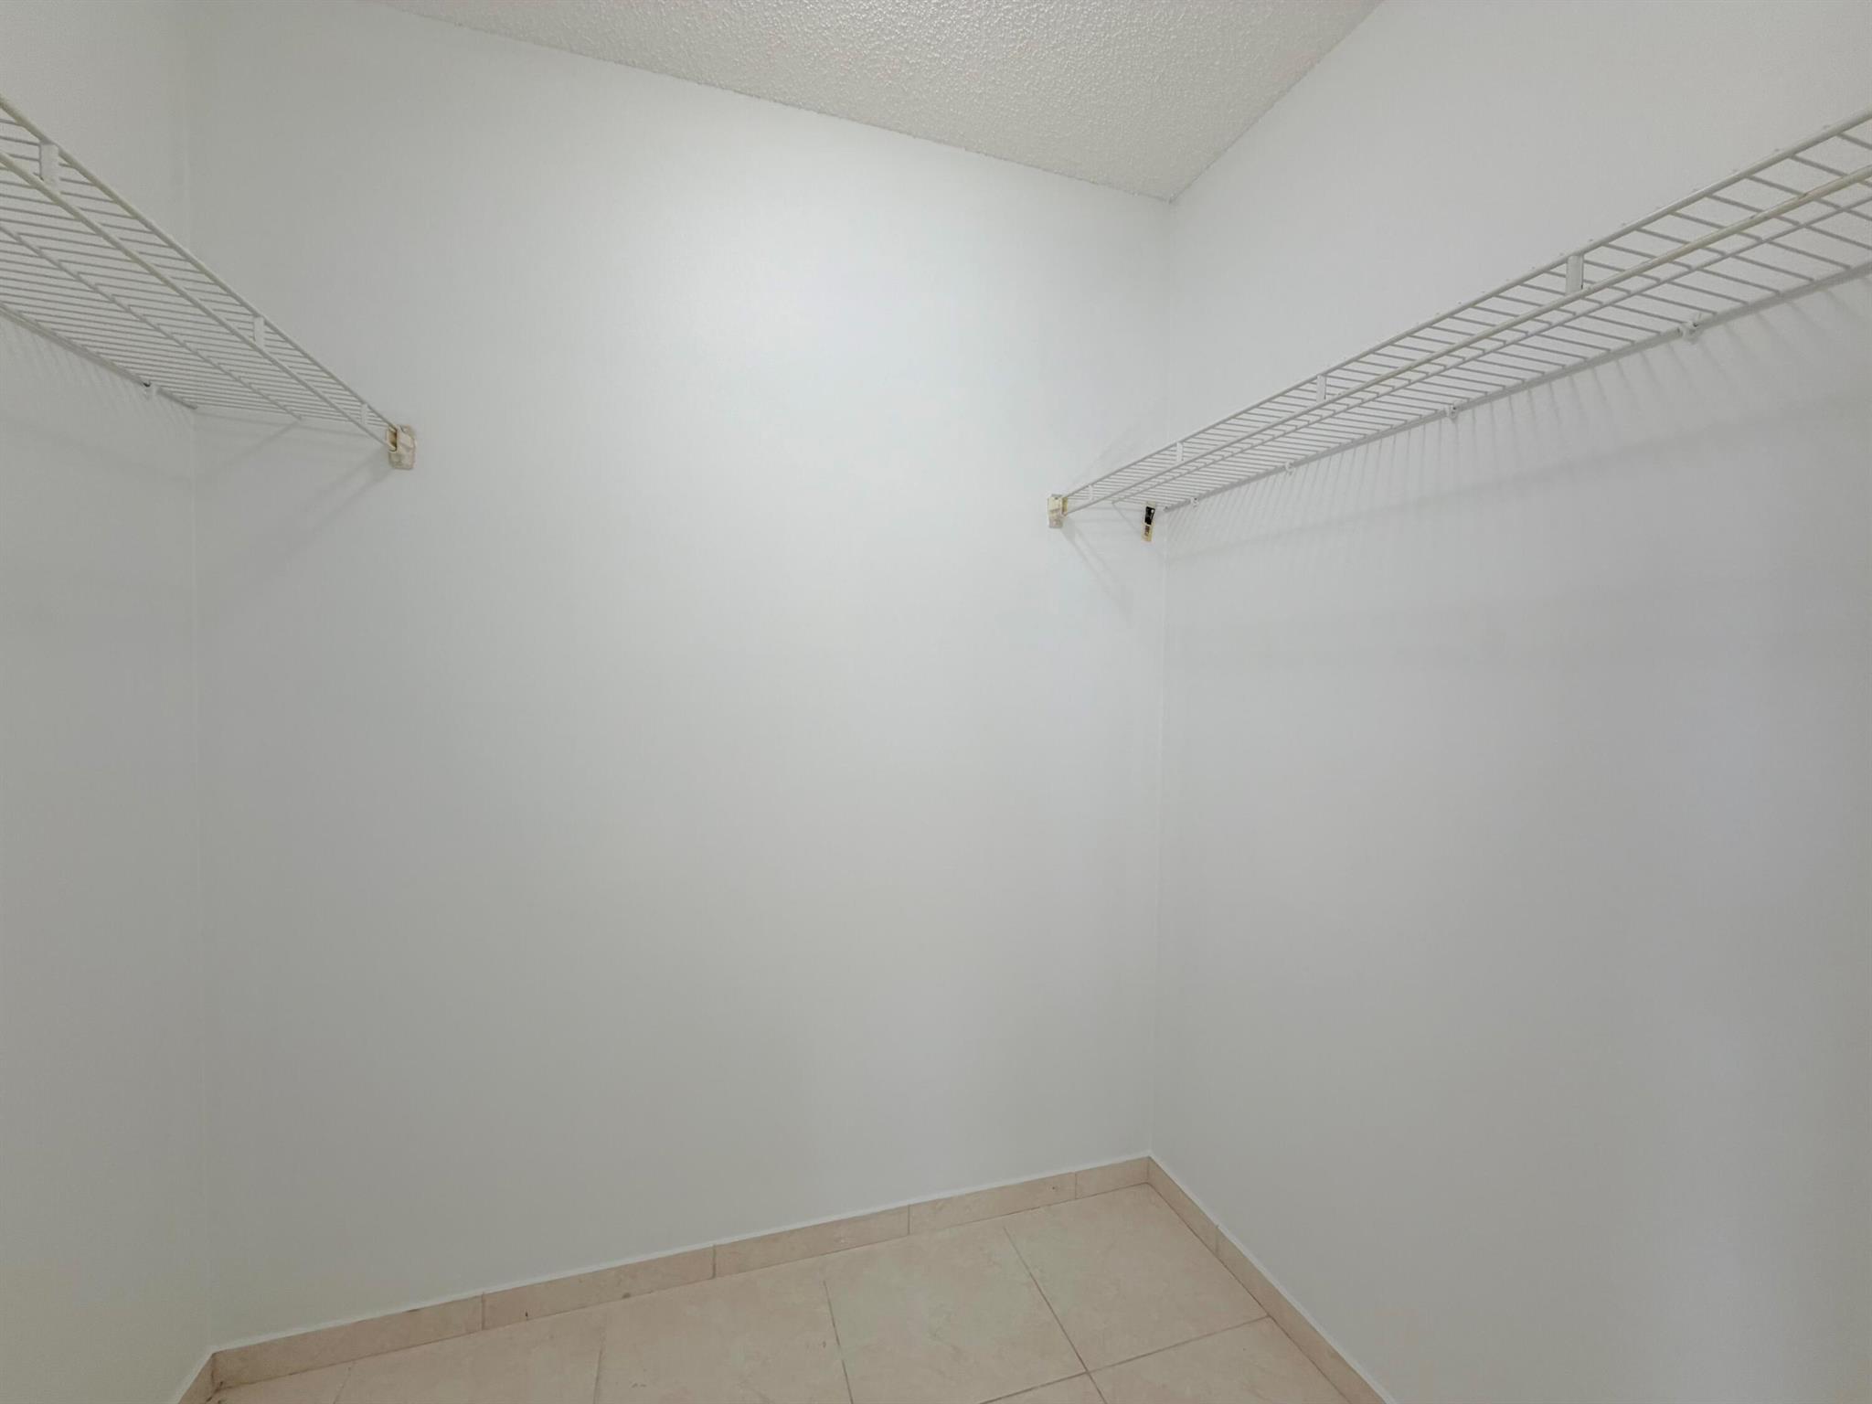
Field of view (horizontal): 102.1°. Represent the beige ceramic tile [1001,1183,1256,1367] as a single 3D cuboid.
[{"bbox_3d":[0.408,1.231,1.657,0.417,0.010,0.422,0,2,-18],"label":"beige ceramic tile"}]

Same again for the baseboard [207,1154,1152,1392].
[{"bbox_3d":[-0.363,1.179,1.630,1.901,0.071,0.014,0,2,-18],"label":"baseboard"}]

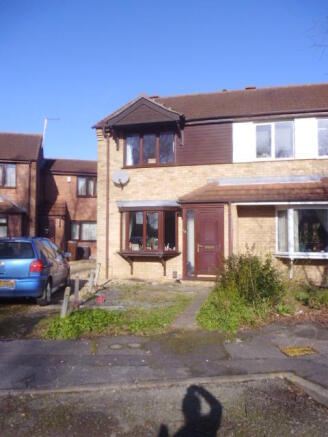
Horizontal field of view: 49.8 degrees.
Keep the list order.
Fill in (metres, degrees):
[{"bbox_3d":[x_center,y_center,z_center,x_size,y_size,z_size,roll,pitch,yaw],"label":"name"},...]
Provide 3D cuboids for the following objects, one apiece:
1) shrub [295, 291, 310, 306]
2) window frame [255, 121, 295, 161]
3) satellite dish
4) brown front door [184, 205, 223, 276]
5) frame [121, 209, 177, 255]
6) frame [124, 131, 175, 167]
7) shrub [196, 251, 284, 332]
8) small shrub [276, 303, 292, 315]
[{"bbox_3d":[3.003,1.725,7.673,0.340,0.280,0.340,-1,-2,11],"label":"shrub"},{"bbox_3d":[3.315,-2.318,10.627,1.165,1.176,0.120,-1,-2,11],"label":"window frame"},{"bbox_3d":[-1.369,-1.256,11.244,0.540,0.520,0.350,0,-2,1],"label":"satellite dish"},{"bbox_3d":[1.175,0.693,10.422,1.211,2.213,0.120,-1,-2,11],"label":"brown front door"},{"bbox_3d":[-0.513,0.414,11.082,1.890,1.426,0.450,-1,-2,11],"label":"frame"},{"bbox_3d":[-0.478,-2.242,11.362,1.683,1.215,0.120,-1,-2,11],"label":"frame"},{"bbox_3d":[1.480,1.240,6.750,1.500,1.130,1.600,-1,-2,11],"label":"shrub"},{"bbox_3d":[2.327,1.735,6.832,0.300,0.200,0.300,-1,-2,11],"label":"small shrub"}]

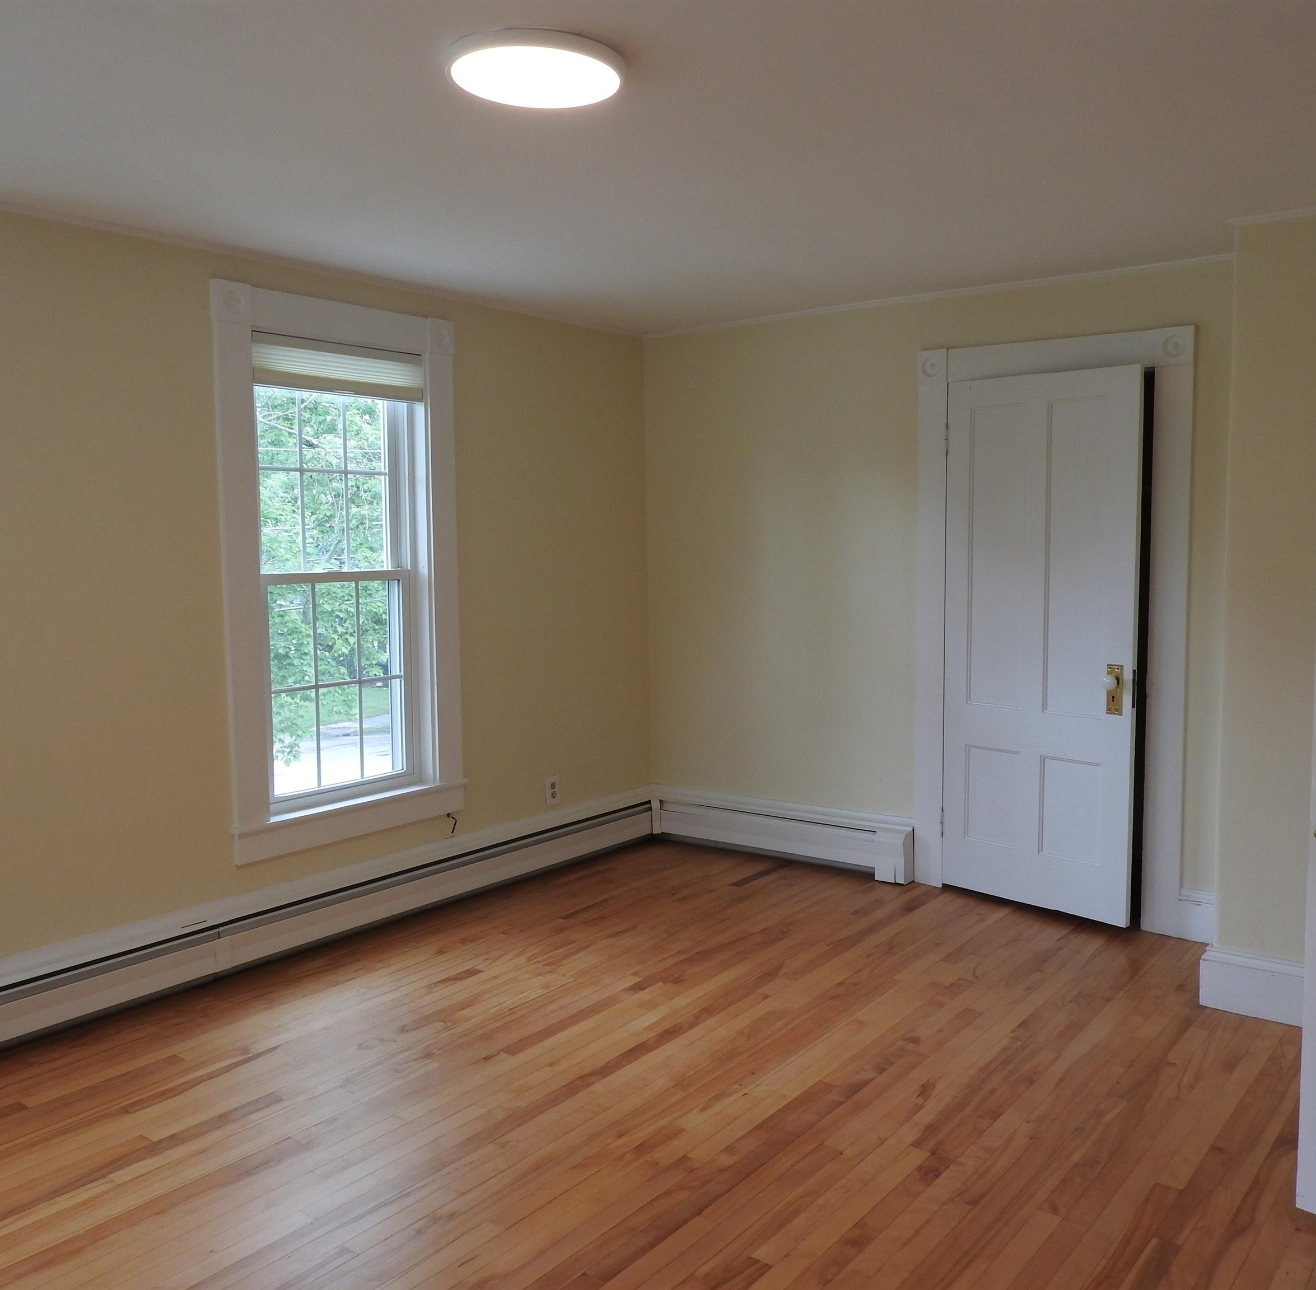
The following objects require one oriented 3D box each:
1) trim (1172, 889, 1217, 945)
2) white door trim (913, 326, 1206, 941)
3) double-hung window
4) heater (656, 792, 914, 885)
[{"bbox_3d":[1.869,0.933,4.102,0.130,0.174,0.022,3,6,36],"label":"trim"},{"bbox_3d":[1.417,-0.058,4.361,0.982,2.068,0.070,3,6,36],"label":"white door trim"},{"bbox_3d":[-1.086,-0.245,4.119,0.130,1.820,0.985,3,6,38],"label":"double-hung window"},{"bbox_3d":[0.507,0.817,5.046,1.215,0.217,0.068,3,6,36],"label":"heater"}]

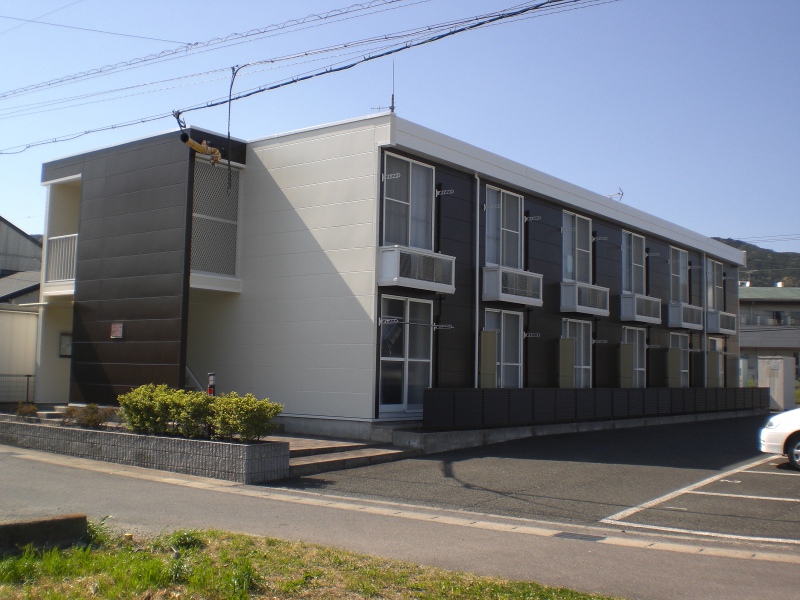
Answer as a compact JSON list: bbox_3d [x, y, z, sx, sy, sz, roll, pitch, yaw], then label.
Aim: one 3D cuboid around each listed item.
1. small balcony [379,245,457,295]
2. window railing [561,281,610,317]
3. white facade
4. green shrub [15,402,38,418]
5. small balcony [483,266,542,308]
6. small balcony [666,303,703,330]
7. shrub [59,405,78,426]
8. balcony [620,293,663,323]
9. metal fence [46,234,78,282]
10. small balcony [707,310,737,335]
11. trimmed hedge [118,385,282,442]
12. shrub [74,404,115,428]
[{"bbox_3d":[0.362,-0.552,17.066,0.437,0.741,1.895,-2,-6,38],"label":"small balcony"},{"bbox_3d":[4.817,0.008,22.747,0.437,0.741,1.895,-2,-6,38],"label":"window railing"},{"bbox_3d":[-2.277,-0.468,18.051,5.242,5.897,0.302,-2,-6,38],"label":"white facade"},{"bbox_3d":[-7.532,2.254,17.727,0.504,0.363,0.454,-2,-6,38],"label":"green shrub"},{"bbox_3d":[2.587,-0.272,19.902,0.437,0.741,1.895,-2,-6,38],"label":"small balcony"},{"bbox_3d":[9.260,0.567,28.413,0.437,0.741,1.895,-2,-6,38],"label":"small balcony"},{"bbox_3d":[-6.341,2.224,16.796,0.444,0.373,0.413,-2,-6,38],"label":"shrub"},{"bbox_3d":[7.055,0.290,25.600,0.437,0.741,1.895,-2,-6,38],"label":"balcony"},{"bbox_3d":[-7.857,-0.943,20.417,1.210,1.068,0.071,-2,-6,38],"label":"metal fence"},{"bbox_3d":[11.457,0.843,31.215,0.437,0.741,1.895,-2,-6,38],"label":"small balcony"},{"bbox_3d":[-3.397,1.880,14.522,3.478,0.837,0.857,-2,-6,38],"label":"trimmed hedge"},{"bbox_3d":[-5.665,2.156,16.273,0.786,0.464,0.625,-2,-6,38],"label":"shrub"}]

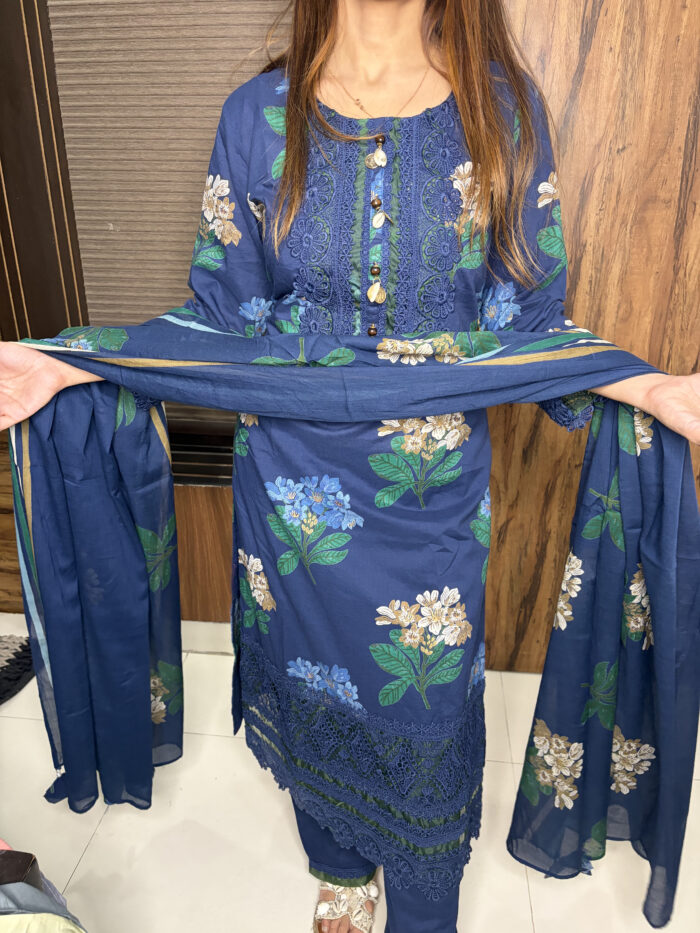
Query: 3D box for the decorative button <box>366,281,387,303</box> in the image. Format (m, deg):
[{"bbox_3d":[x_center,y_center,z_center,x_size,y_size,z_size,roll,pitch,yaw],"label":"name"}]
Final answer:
[{"bbox_3d":[0.030,-0.199,0.795,0.022,0.025,0.010,1,23,2],"label":"decorative button"}]

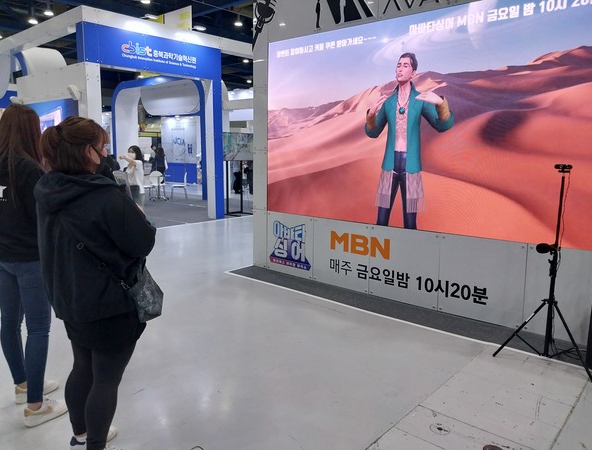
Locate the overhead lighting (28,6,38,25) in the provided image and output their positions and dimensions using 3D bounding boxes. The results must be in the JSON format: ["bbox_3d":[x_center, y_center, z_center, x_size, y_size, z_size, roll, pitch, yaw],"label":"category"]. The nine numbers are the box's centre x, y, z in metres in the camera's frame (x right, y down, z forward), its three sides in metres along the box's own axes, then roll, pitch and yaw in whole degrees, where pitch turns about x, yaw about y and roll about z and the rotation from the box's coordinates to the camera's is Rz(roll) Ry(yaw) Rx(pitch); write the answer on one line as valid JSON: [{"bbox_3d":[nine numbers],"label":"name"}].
[{"bbox_3d":[-13.687,-10.908,23.500,0.440,0.720,0.440,8,12,41],"label":"overhead lighting"}]

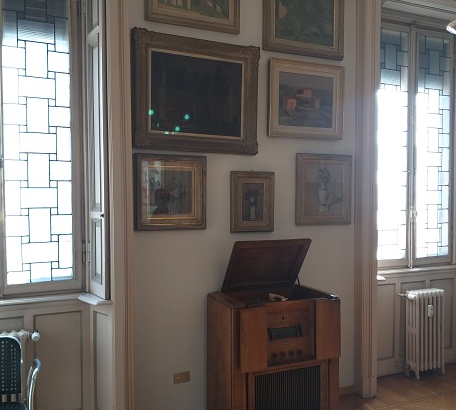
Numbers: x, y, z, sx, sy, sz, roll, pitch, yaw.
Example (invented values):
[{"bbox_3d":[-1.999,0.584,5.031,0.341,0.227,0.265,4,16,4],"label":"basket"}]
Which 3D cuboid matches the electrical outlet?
[{"bbox_3d":[-0.303,1.156,3.049,0.113,0.068,0.012,-1,2,-22],"label":"electrical outlet"}]

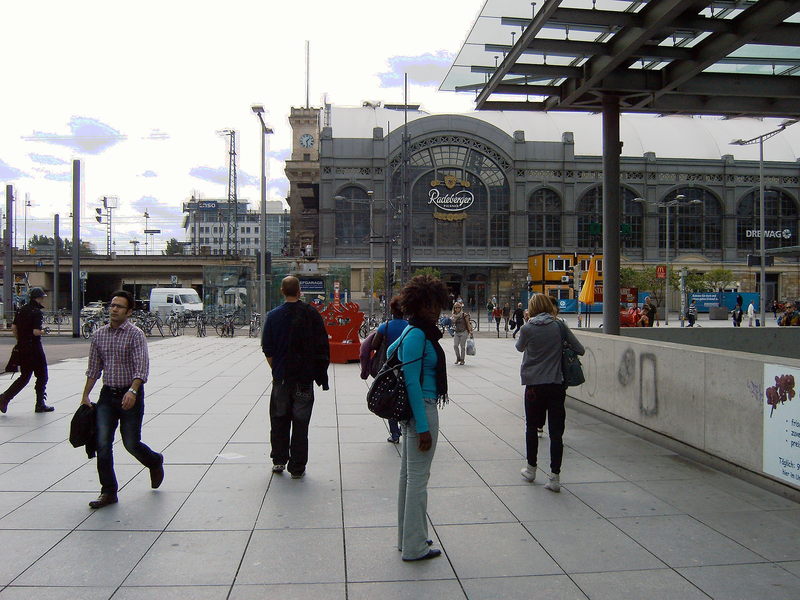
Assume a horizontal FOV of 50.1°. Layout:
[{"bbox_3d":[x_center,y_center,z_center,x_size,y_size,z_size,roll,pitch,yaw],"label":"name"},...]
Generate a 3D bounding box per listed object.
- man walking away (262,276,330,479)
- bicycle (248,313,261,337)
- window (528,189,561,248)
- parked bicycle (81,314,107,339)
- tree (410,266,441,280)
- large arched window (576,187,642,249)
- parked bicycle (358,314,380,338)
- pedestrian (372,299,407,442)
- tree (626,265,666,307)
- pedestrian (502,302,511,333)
[{"bbox_3d":[-0.944,0.719,7.800,0.600,1.800,0.400,0,0,-2],"label":"man walking away"},{"bbox_3d":[-6.758,1.263,39.800,0.580,1.100,1.720,0,0,3],"label":"bicycle"},{"bbox_3d":[16.932,-9.550,100.200,3.800,6.900,0.600,0,0,-7],"label":"window"},{"bbox_3d":[-14.243,1.273,39.800,0.600,1.080,1.720,0,0,12],"label":"parked bicycle"},{"bbox_3d":[2.058,-1.130,69.000,2.800,3.400,2.800,0,0,-7],"label":"tree"},{"bbox_3d":[24.794,-9.764,101.200,8.100,7.200,0.600,0,0,-7],"label":"large arched window"},{"bbox_3d":[-1.363,1.206,38.200,0.550,1.060,1.700,-1,0,34],"label":"parked bicycle"},{"bbox_3d":[-0.075,0.781,9.900,0.520,1.660,0.420,0,0,-6],"label":"pedestrian"},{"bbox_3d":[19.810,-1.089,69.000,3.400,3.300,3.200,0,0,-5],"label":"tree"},{"bbox_3d":[5.854,0.962,47.000,0.500,1.660,0.380,0,0,0],"label":"pedestrian"}]

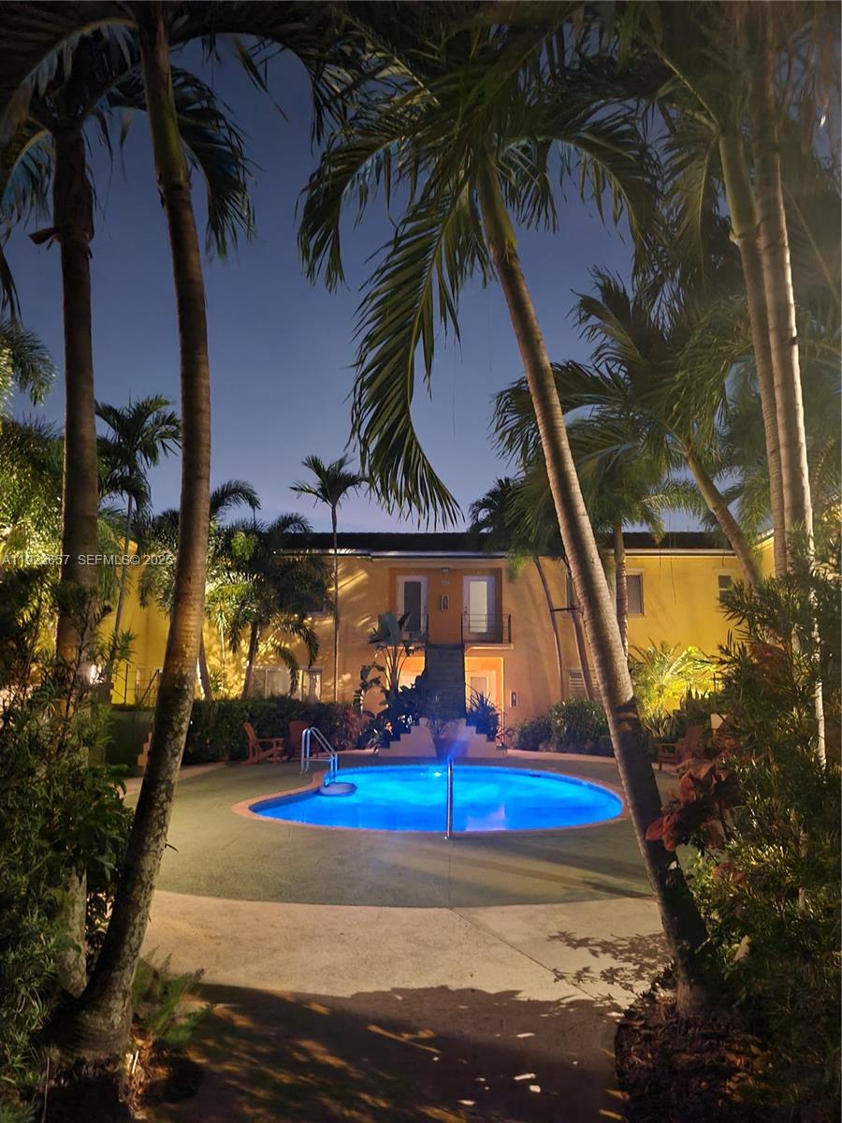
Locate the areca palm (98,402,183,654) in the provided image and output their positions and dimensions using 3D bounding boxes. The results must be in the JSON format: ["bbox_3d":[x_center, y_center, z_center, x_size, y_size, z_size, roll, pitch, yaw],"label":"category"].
[{"bbox_3d":[-7.246,0.179,21.219,2.372,9.092,2.372,0,-9,0],"label":"areca palm"}]

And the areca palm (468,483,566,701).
[{"bbox_3d":[2.739,1.327,23.572,2.834,7.537,2.834,0,-9,0],"label":"areca palm"}]

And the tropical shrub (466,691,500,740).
[{"bbox_3d":[1.641,4.149,22.228,0.933,1.450,0.933,0,-9,0],"label":"tropical shrub"}]

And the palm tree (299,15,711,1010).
[{"bbox_3d":[0.527,-0.508,5.086,2.561,5.750,2.500,0,-9,0],"label":"palm tree"}]

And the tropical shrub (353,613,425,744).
[{"bbox_3d":[-0.846,3.111,22.084,1.912,3.559,1.721,0,-9,0],"label":"tropical shrub"}]

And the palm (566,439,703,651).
[{"bbox_3d":[5.194,0.679,20.333,3.532,7.834,3.532,0,-9,0],"label":"palm"}]

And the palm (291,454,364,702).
[{"bbox_3d":[-2.724,0.977,24.132,2.220,8.399,2.220,0,-9,0],"label":"palm"}]

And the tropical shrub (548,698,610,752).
[{"bbox_3d":[4.035,4.068,20.925,1.685,1.316,1.685,0,-9,0],"label":"tropical shrub"}]

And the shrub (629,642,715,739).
[{"bbox_3d":[6.478,3.440,21.730,2.331,2.701,2.331,0,-9,0],"label":"shrub"}]

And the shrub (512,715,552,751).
[{"bbox_3d":[2.799,4.338,21.288,1.091,0.891,1.091,0,-9,0],"label":"shrub"}]

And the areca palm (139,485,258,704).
[{"bbox_3d":[-5.990,1.328,22.560,3.457,7.227,3.457,0,-9,0],"label":"areca palm"}]

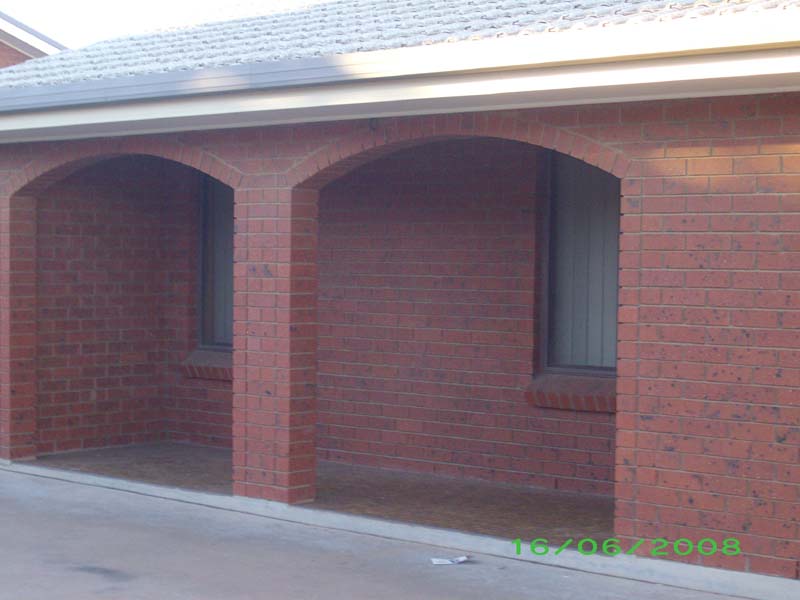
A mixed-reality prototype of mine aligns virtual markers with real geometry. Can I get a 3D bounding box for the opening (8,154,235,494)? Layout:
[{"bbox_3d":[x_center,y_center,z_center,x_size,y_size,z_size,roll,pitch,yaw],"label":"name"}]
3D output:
[{"bbox_3d":[-1.752,0.095,10.412,2.234,2.064,0.225,2,2,41],"label":"opening"}]

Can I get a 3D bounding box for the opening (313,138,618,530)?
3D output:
[{"bbox_3d":[0.289,0.166,8.628,2.233,2.064,0.225,2,2,41],"label":"opening"}]

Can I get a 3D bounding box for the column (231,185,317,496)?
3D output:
[{"bbox_3d":[-0.733,0.259,9.523,0.479,1.806,0.225,2,2,41],"label":"column"}]

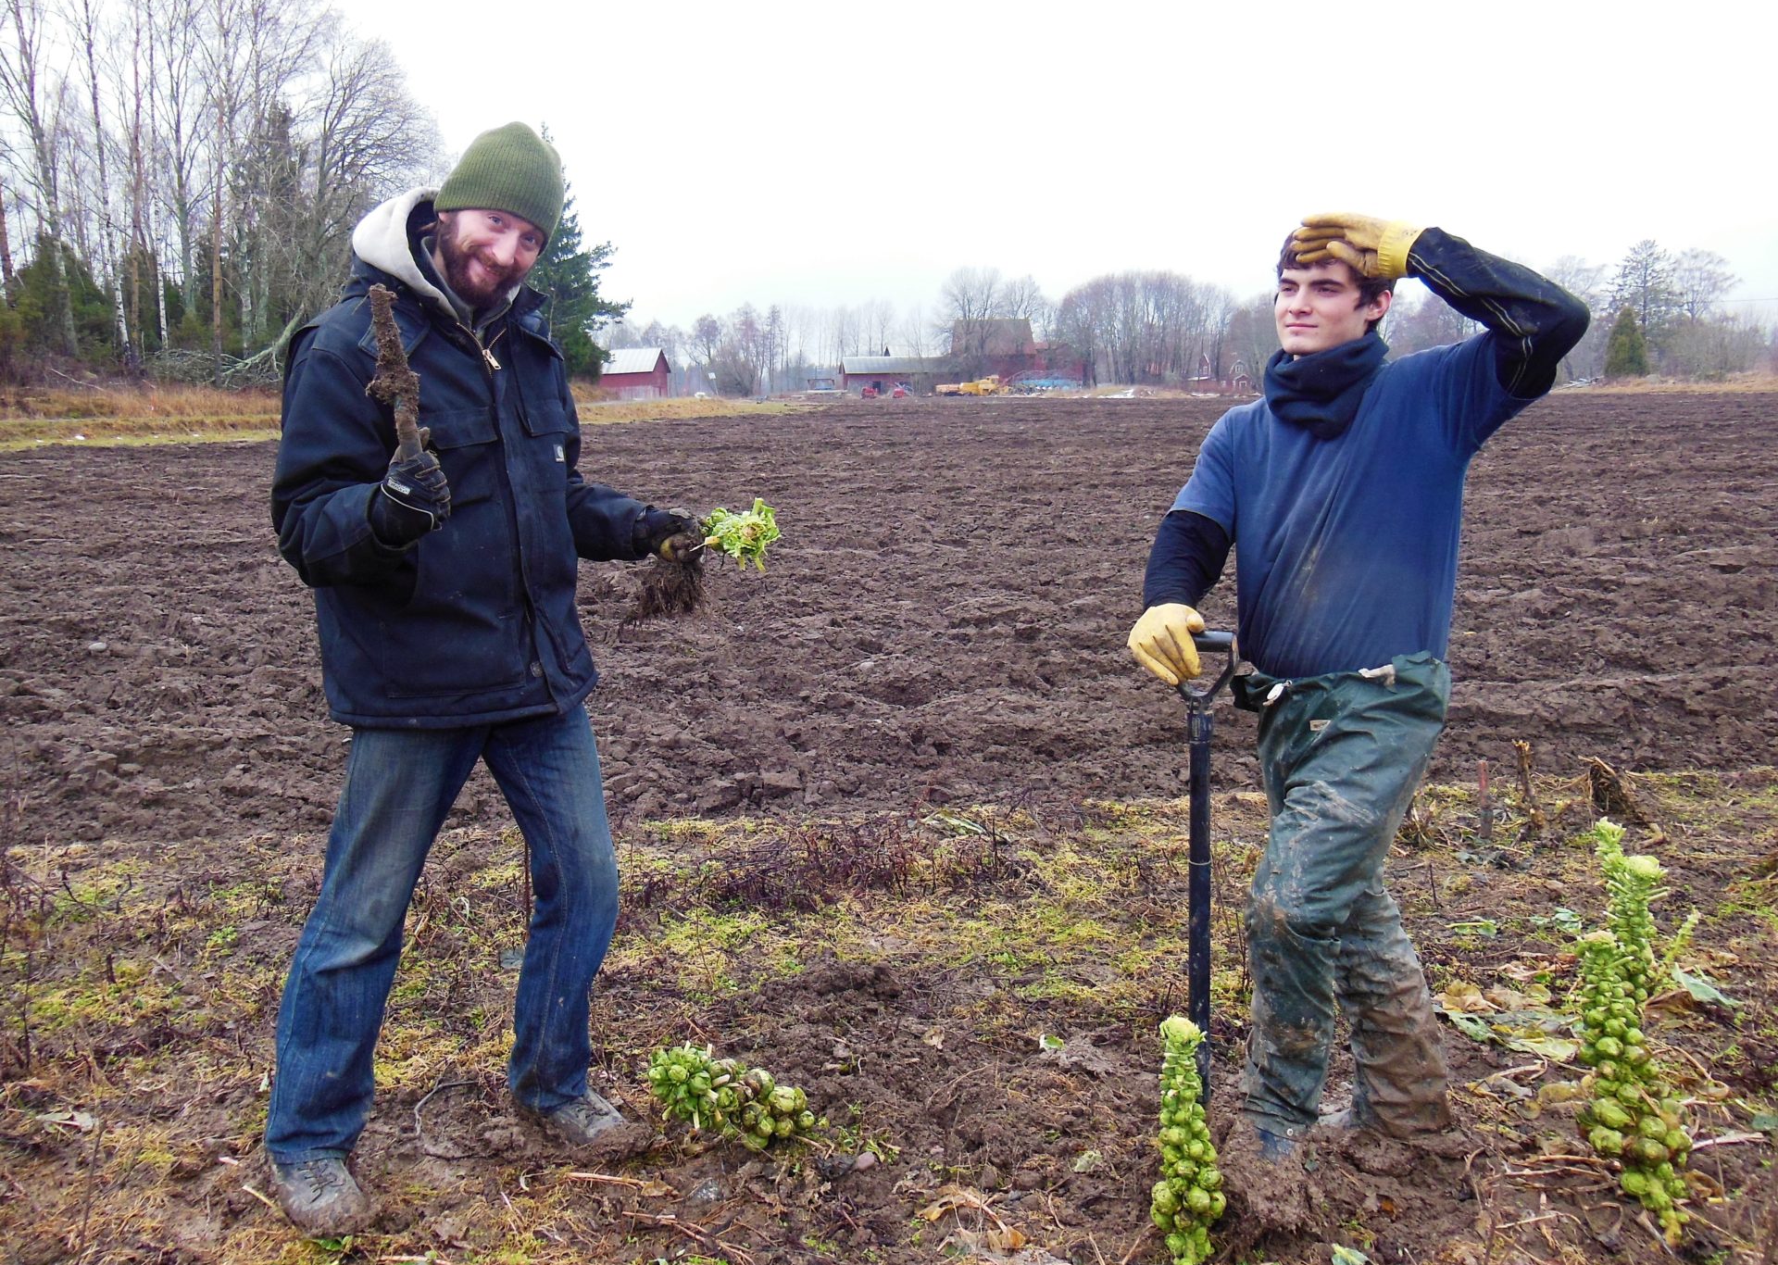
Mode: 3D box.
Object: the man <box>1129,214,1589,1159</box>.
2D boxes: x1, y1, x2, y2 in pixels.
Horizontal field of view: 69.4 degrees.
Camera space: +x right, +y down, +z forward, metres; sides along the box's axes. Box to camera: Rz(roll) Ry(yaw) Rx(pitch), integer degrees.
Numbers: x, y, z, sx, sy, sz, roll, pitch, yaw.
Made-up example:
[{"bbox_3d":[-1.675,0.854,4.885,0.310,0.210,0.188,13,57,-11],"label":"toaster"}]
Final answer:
[{"bbox_3d":[0.790,0.149,2.290,0.680,1.700,0.500,10,15,41],"label":"man"}]

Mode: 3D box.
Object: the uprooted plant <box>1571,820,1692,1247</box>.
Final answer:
[{"bbox_3d":[1.250,0.672,2.187,0.170,0.710,0.190,-5,9,31],"label":"uprooted plant"}]

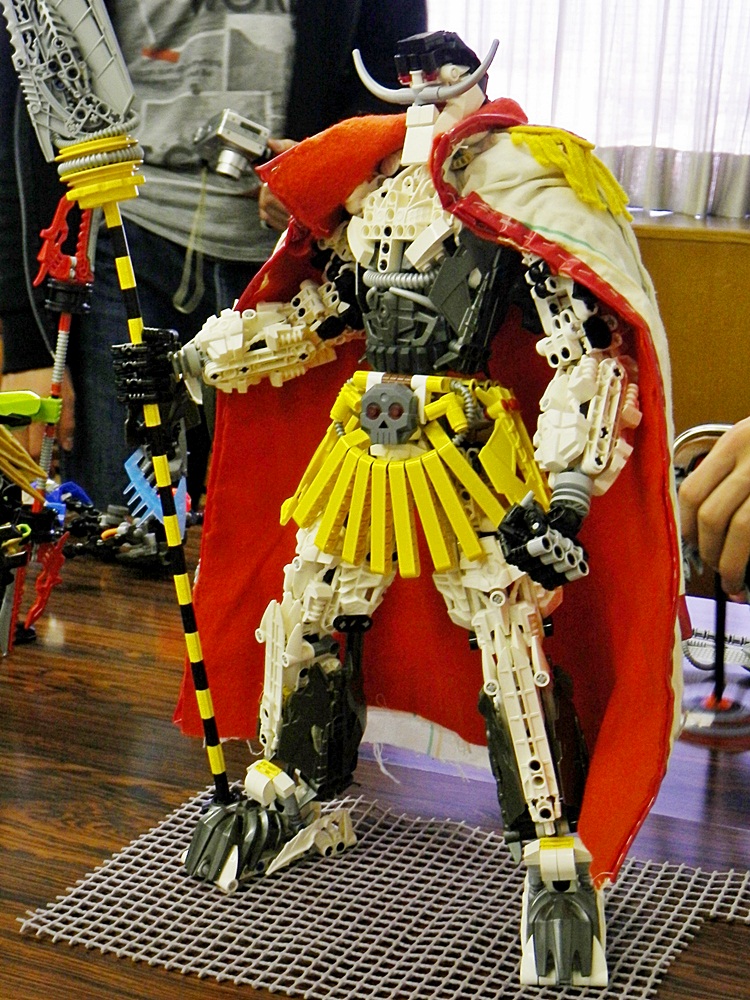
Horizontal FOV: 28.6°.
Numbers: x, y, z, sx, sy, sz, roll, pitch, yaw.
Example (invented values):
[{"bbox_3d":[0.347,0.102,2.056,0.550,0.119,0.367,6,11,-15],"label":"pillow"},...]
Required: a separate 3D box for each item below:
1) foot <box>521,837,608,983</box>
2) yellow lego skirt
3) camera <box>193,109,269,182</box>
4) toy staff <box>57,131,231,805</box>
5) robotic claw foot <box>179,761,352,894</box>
[{"bbox_3d":[0.087,0.186,0.699,0.041,0.053,0.072,0,17,0],"label":"foot"},{"bbox_3d":[0.021,-0.020,0.743,0.128,0.088,0.100,7,18,20],"label":"yellow lego skirt"},{"bbox_3d":[-0.169,-0.412,1.720,0.060,0.058,0.090,22,-7,-29],"label":"camera"},{"bbox_3d":[-0.111,-0.006,0.773,0.044,0.362,0.044,-9,9,3],"label":"toy staff"},{"bbox_3d":[-0.054,0.163,0.775,0.055,0.053,0.073,16,22,42],"label":"robotic claw foot"}]

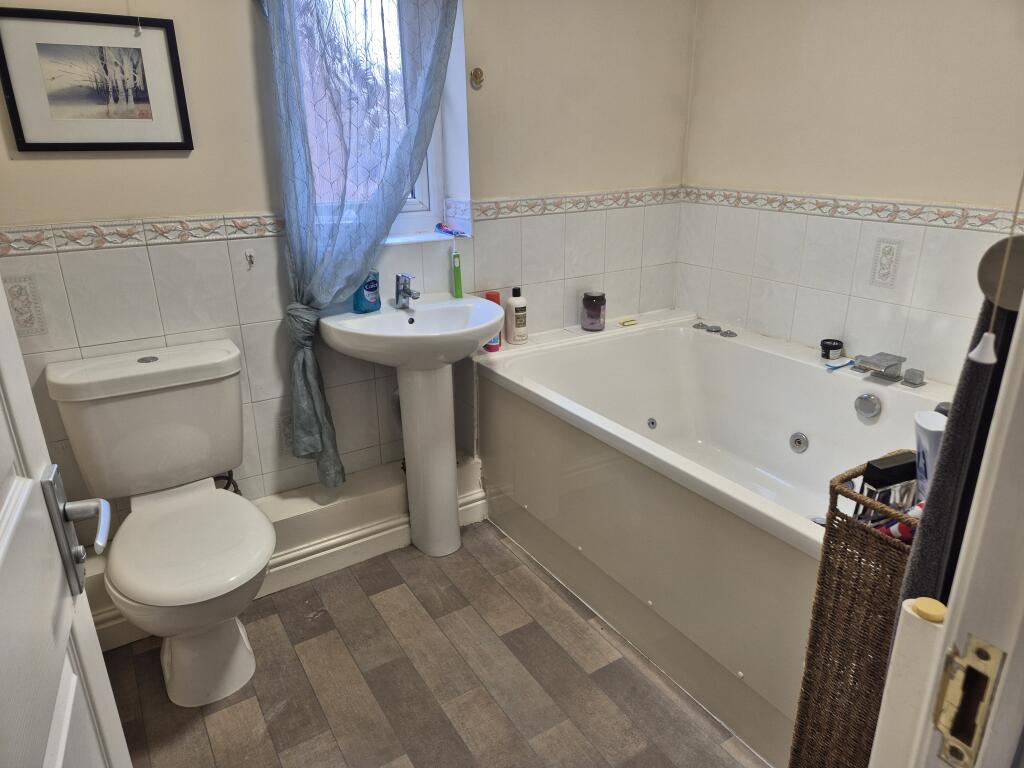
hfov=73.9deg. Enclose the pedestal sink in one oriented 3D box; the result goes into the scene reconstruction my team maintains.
[{"bbox_3d":[-0.275,0.175,2.200,0.556,0.821,0.467,-13,23,-31],"label":"pedestal sink"}]

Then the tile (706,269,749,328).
[{"bbox_3d":[0.884,-0.348,2.760,0.010,0.206,0.200,-13,23,-31],"label":"tile"}]

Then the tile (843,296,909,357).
[{"bbox_3d":[1.213,-0.168,2.276,0.010,0.224,0.199,-13,23,-31],"label":"tile"}]

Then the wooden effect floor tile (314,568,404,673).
[{"bbox_3d":[-0.456,0.680,1.991,0.117,0.010,0.466,-12,23,-29],"label":"wooden effect floor tile"}]

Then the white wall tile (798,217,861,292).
[{"bbox_3d":[1.121,-0.455,2.399,0.010,0.251,0.203,-13,23,-31],"label":"white wall tile"}]

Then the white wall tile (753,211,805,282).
[{"bbox_3d":[0.989,-0.502,2.512,0.010,0.247,0.199,-13,23,-31],"label":"white wall tile"}]

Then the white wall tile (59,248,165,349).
[{"bbox_3d":[-1.056,-0.232,1.808,0.200,0.247,0.010,-13,23,-31],"label":"white wall tile"}]

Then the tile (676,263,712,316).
[{"bbox_3d":[0.775,-0.402,2.914,0.010,0.206,0.189,-13,23,-31],"label":"tile"}]

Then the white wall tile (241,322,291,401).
[{"bbox_3d":[-0.731,-0.079,2.136,0.203,0.251,0.010,-13,23,-31],"label":"white wall tile"}]

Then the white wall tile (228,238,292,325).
[{"bbox_3d":[-0.716,-0.307,2.003,0.193,0.247,0.012,-13,23,-31],"label":"white wall tile"}]

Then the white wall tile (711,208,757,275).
[{"bbox_3d":[0.894,-0.569,2.720,0.010,0.251,0.203,-13,23,-31],"label":"white wall tile"}]

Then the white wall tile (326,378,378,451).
[{"bbox_3d":[-0.559,0.119,2.328,0.203,0.251,0.010,-13,23,-31],"label":"white wall tile"}]

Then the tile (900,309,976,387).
[{"bbox_3d":[1.324,-0.112,2.118,0.010,0.224,0.199,-13,23,-31],"label":"tile"}]

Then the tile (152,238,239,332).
[{"bbox_3d":[-0.888,-0.271,1.912,0.200,0.247,0.010,-13,23,-31],"label":"tile"}]

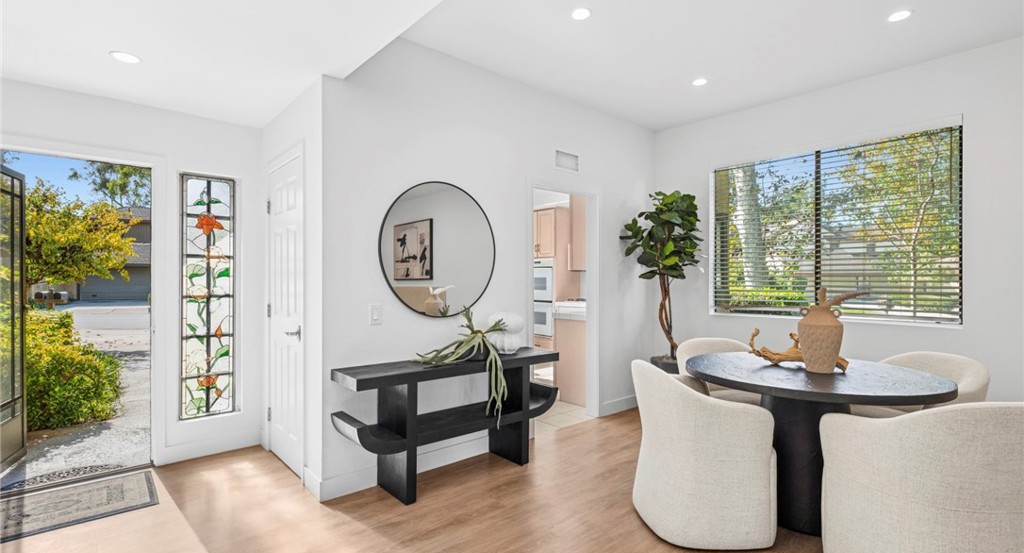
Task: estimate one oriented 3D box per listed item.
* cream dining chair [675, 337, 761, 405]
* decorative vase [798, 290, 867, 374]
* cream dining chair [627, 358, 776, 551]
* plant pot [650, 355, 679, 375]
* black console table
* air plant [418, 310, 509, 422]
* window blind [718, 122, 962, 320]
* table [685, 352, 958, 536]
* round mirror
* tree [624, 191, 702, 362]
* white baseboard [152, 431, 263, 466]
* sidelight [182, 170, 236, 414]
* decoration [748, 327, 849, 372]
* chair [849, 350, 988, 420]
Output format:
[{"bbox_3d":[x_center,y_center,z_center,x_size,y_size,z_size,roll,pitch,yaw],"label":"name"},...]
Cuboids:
[{"bbox_3d":[1.545,0.887,3.240,0.610,0.820,0.620,0,0,-12],"label":"cream dining chair"},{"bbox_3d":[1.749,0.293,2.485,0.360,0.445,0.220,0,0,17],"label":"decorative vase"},{"bbox_3d":[0.980,0.880,2.445,0.615,0.810,0.610,0,0,-6],"label":"cream dining chair"},{"bbox_3d":[1.530,1.039,4.250,0.420,0.520,0.420,0,0,20],"label":"plant pot"},{"bbox_3d":[-0.346,0.925,3.002,1.500,0.745,0.360,0,0,-39],"label":"black console table"},{"bbox_3d":[-0.318,0.587,2.935,0.580,0.740,0.340,0,0,-40],"label":"air plant"},{"bbox_3d":[2.514,-0.345,3.729,0.060,1.360,1.690,0,0,-43],"label":"window blind"},{"bbox_3d":[1.626,0.901,2.534,1.210,0.770,1.210,0,0,-8],"label":"table"},{"bbox_3d":[-0.475,-0.180,3.100,0.913,0.913,0.025,0,0,-40],"label":"round mirror"},{"bbox_3d":[1.385,-0.021,4.200,0.710,1.570,0.660,0,0,18],"label":"tree"},{"bbox_3d":[-2.182,1.233,3.306,0.635,0.110,0.018,0,0,-40],"label":"white baseboard"},{"bbox_3d":[-2.247,0.149,3.363,0.345,1.765,0.050,0,0,-40],"label":"sidelight"},{"bbox_3d":[1.655,0.416,2.625,0.200,0.200,0.490,0,0,-38],"label":"decoration"},{"bbox_3d":[2.380,0.886,2.790,0.620,0.820,0.610,0,0,-17],"label":"chair"}]

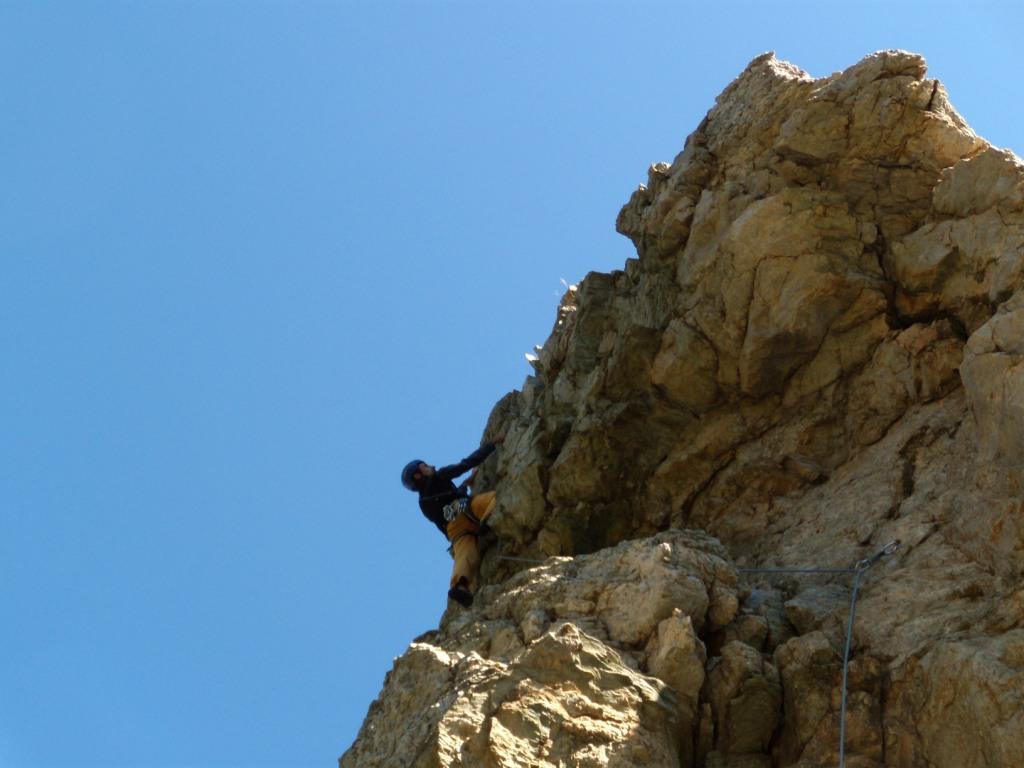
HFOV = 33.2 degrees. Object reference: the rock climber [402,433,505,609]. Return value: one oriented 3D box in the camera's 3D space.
[{"bbox_3d":[-0.571,1.298,16.200,0.900,1.750,0.620,10,-32,-15],"label":"rock climber"}]

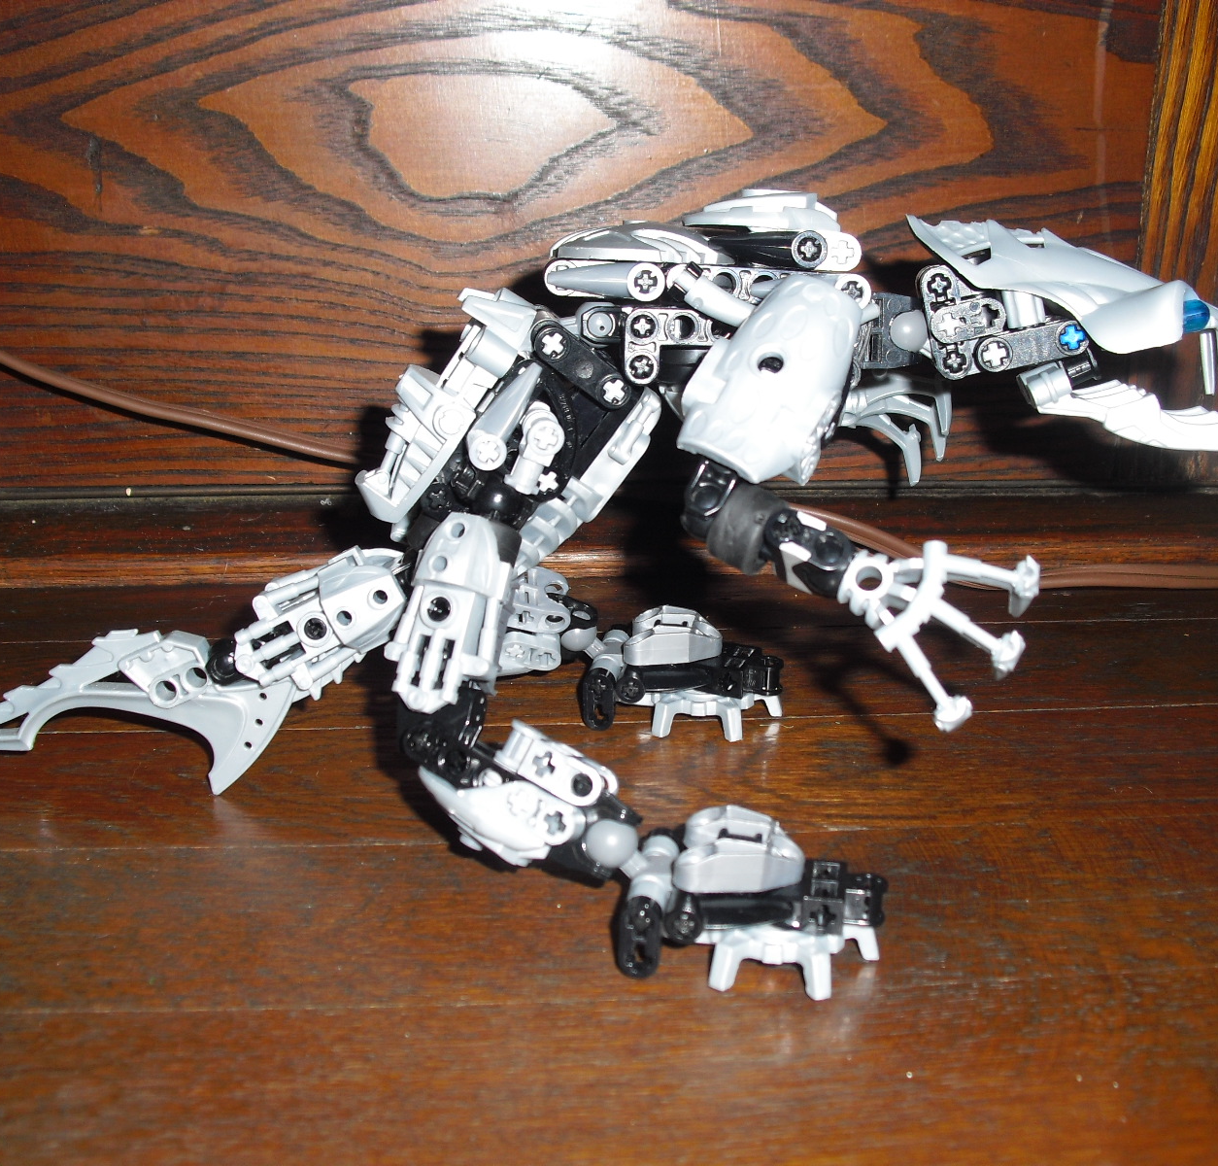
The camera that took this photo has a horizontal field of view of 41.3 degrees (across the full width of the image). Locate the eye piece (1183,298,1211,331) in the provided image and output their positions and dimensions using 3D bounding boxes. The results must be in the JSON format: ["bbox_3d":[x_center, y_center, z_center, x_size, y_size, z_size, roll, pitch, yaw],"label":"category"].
[{"bbox_3d":[0.118,-0.054,0.326,0.006,0.006,0.006,4,21,7],"label":"eye piece"}]

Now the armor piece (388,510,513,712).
[{"bbox_3d":[-0.030,0.006,0.306,0.019,0.037,0.015,19,22,19],"label":"armor piece"}]

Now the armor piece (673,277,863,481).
[{"bbox_3d":[0.030,-0.038,0.300,0.026,0.034,0.014,24,19,-9],"label":"armor piece"}]

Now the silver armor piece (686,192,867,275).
[{"bbox_3d":[0.033,-0.070,0.323,0.034,0.014,0.026,1,21,0],"label":"silver armor piece"}]

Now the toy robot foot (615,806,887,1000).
[{"bbox_3d":[0.027,0.059,0.308,0.048,0.028,0.031,4,21,7],"label":"toy robot foot"}]

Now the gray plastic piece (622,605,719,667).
[{"bbox_3d":[0.016,0.013,0.403,0.024,0.009,0.016,4,21,7],"label":"gray plastic piece"}]

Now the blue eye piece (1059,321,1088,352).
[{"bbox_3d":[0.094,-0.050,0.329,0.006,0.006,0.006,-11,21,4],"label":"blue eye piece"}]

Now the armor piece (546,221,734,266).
[{"bbox_3d":[0.007,-0.068,0.328,0.035,0.008,0.026,1,21,0],"label":"armor piece"}]

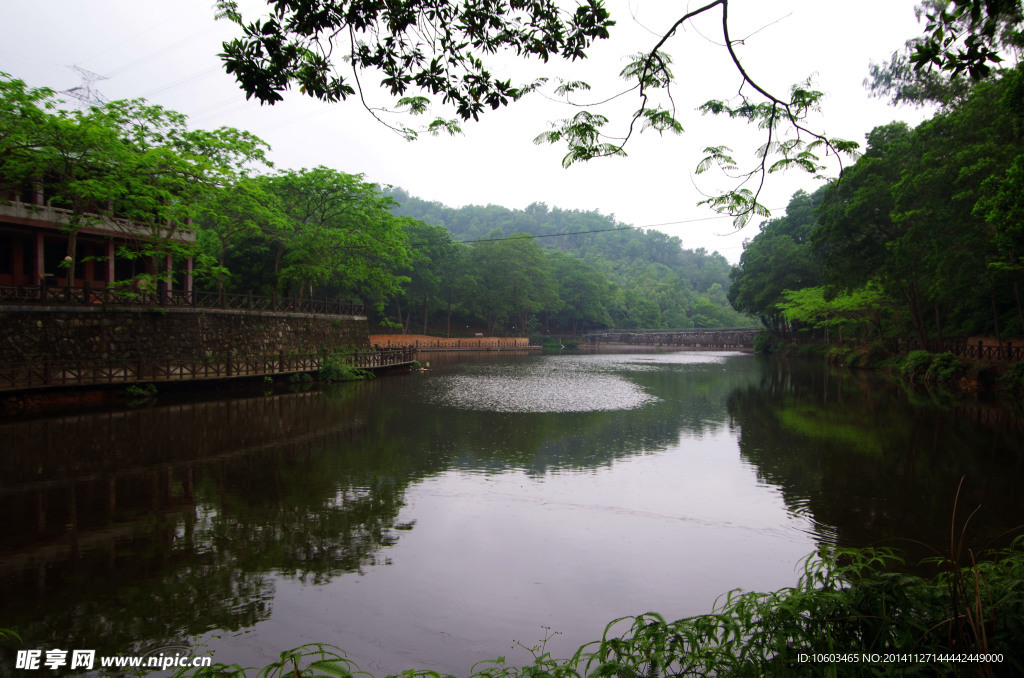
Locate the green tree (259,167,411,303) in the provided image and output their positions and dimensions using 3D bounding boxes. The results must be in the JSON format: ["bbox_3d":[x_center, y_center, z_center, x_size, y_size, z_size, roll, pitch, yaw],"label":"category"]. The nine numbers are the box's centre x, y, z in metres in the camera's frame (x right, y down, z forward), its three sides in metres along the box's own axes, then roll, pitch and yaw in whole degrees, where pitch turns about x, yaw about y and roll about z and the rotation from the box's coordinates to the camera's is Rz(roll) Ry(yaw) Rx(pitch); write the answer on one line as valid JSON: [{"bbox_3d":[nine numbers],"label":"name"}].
[{"bbox_3d":[-12.500,-7.200,54.000,10.600,9.900,9.800,0,1,-13],"label":"green tree"}]

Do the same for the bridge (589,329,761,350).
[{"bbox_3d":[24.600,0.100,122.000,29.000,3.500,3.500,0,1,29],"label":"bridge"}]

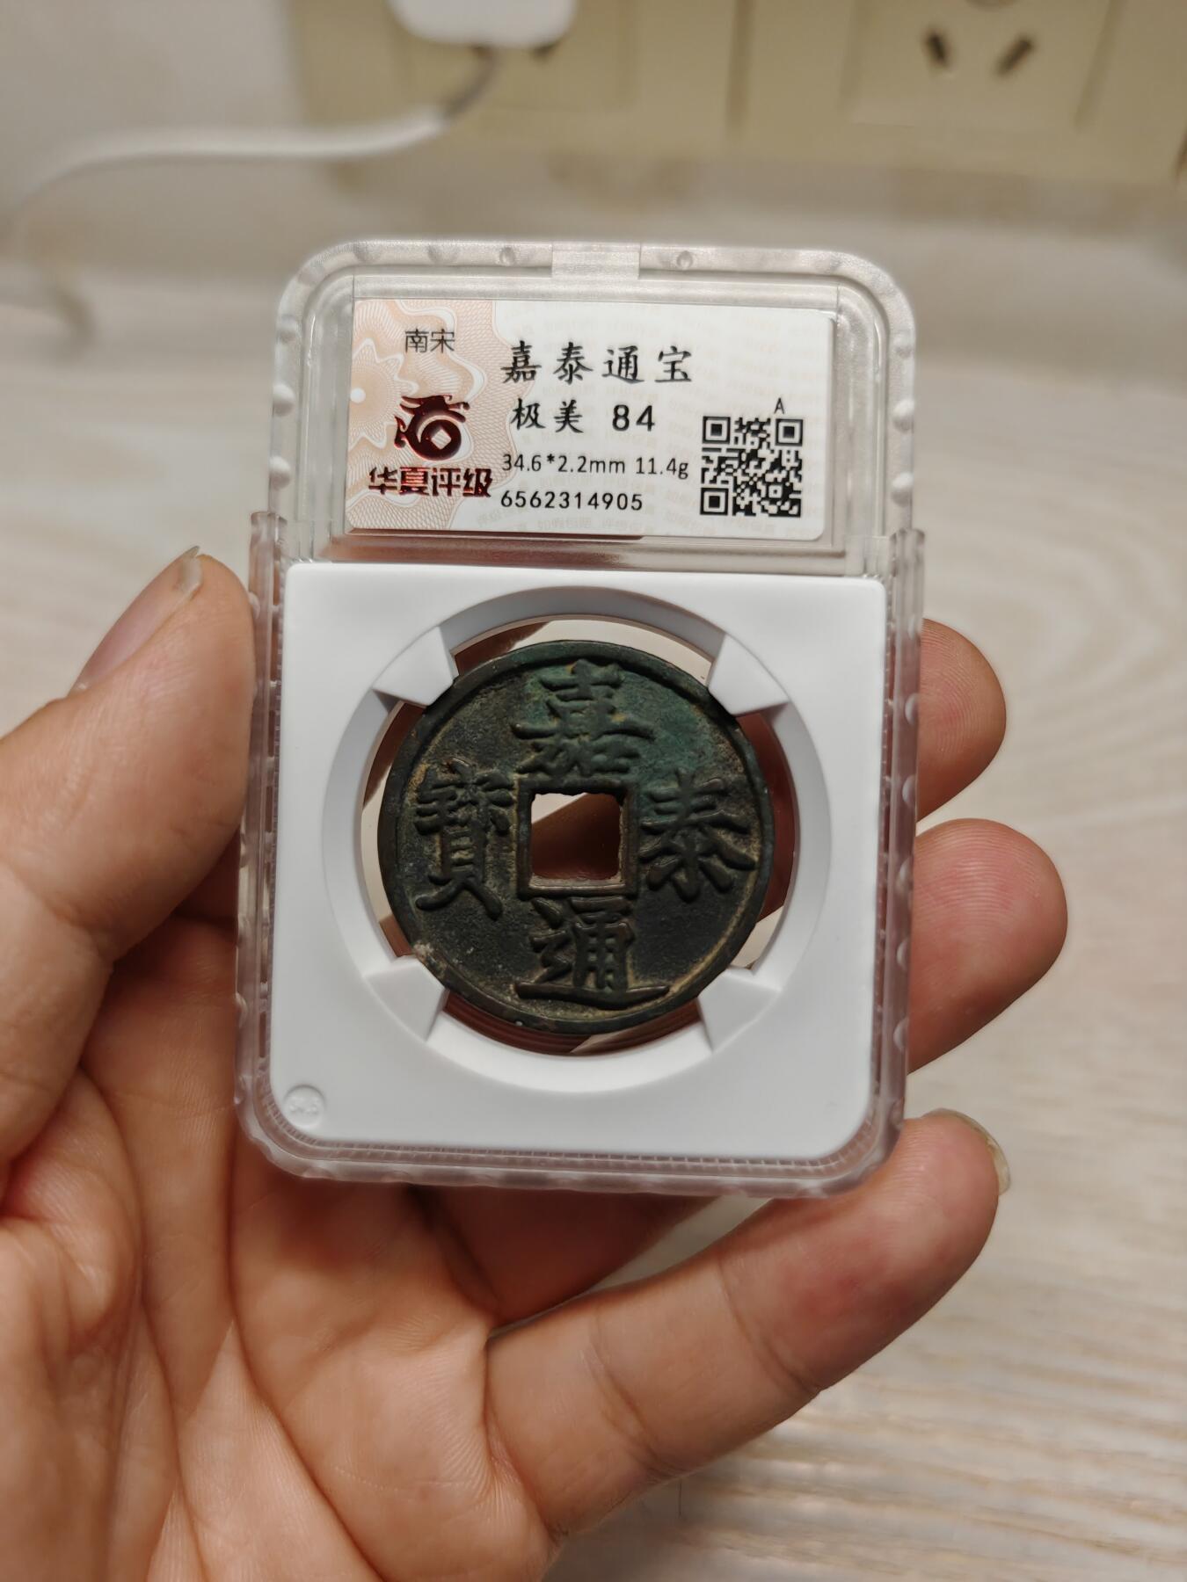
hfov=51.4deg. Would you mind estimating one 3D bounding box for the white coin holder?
[{"bbox_3d":[-0.001,-0.006,0.109,0.059,0.009,0.083,2,90,1],"label":"white coin holder"}]

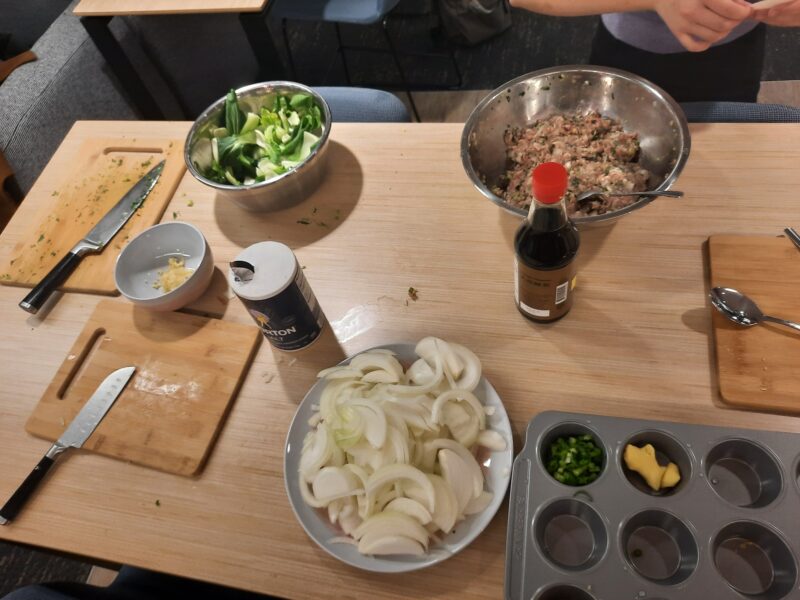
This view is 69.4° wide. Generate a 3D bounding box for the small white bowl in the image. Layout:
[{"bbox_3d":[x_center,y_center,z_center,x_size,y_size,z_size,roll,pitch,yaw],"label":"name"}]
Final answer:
[{"bbox_3d":[-0.335,-0.041,0.848,0.136,0.067,0.136,-5,58,9],"label":"small white bowl"}]

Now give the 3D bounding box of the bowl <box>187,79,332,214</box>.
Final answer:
[{"bbox_3d":[-0.207,-0.227,0.915,0.231,0.103,0.231,-5,58,9],"label":"bowl"}]

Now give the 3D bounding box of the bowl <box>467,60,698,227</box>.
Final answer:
[{"bbox_3d":[0.233,-0.183,0.793,0.283,0.105,0.283,-5,58,9],"label":"bowl"}]

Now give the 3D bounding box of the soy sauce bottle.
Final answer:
[{"bbox_3d":[0.168,-0.061,0.657,0.075,0.228,0.075,-5,58,9],"label":"soy sauce bottle"}]

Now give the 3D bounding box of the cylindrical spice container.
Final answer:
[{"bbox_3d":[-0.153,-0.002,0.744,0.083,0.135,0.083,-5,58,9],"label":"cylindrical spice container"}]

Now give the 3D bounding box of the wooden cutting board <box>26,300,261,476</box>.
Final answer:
[{"bbox_3d":[-0.345,0.111,0.786,0.277,0.015,0.207,8,61,17],"label":"wooden cutting board"}]

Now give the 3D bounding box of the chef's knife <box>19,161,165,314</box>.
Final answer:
[{"bbox_3d":[-0.485,-0.116,0.935,0.045,0.025,0.328,20,64,22],"label":"chef's knife"}]

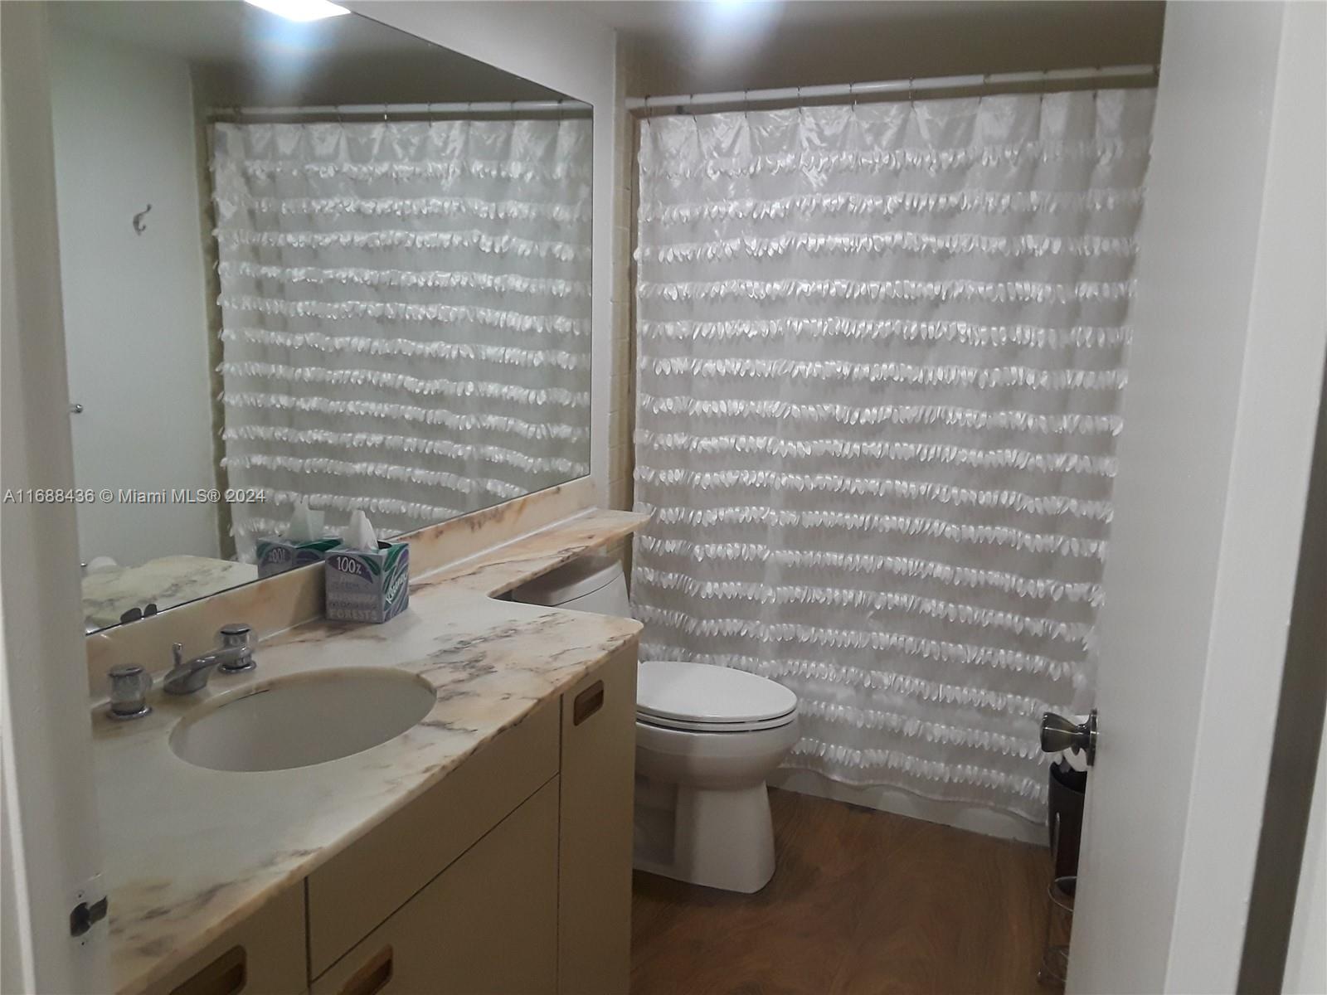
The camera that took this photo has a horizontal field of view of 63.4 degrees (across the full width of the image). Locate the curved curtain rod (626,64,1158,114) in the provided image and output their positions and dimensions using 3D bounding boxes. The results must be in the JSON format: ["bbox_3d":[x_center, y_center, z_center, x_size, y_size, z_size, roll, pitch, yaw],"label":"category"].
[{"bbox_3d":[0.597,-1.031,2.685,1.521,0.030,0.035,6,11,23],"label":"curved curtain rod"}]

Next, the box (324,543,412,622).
[{"bbox_3d":[-0.537,0.151,1.954,0.108,0.127,0.105,3,11,11],"label":"box"}]

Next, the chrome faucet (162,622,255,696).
[{"bbox_3d":[-0.668,0.249,1.579,0.179,0.082,0.058,6,11,23],"label":"chrome faucet"}]

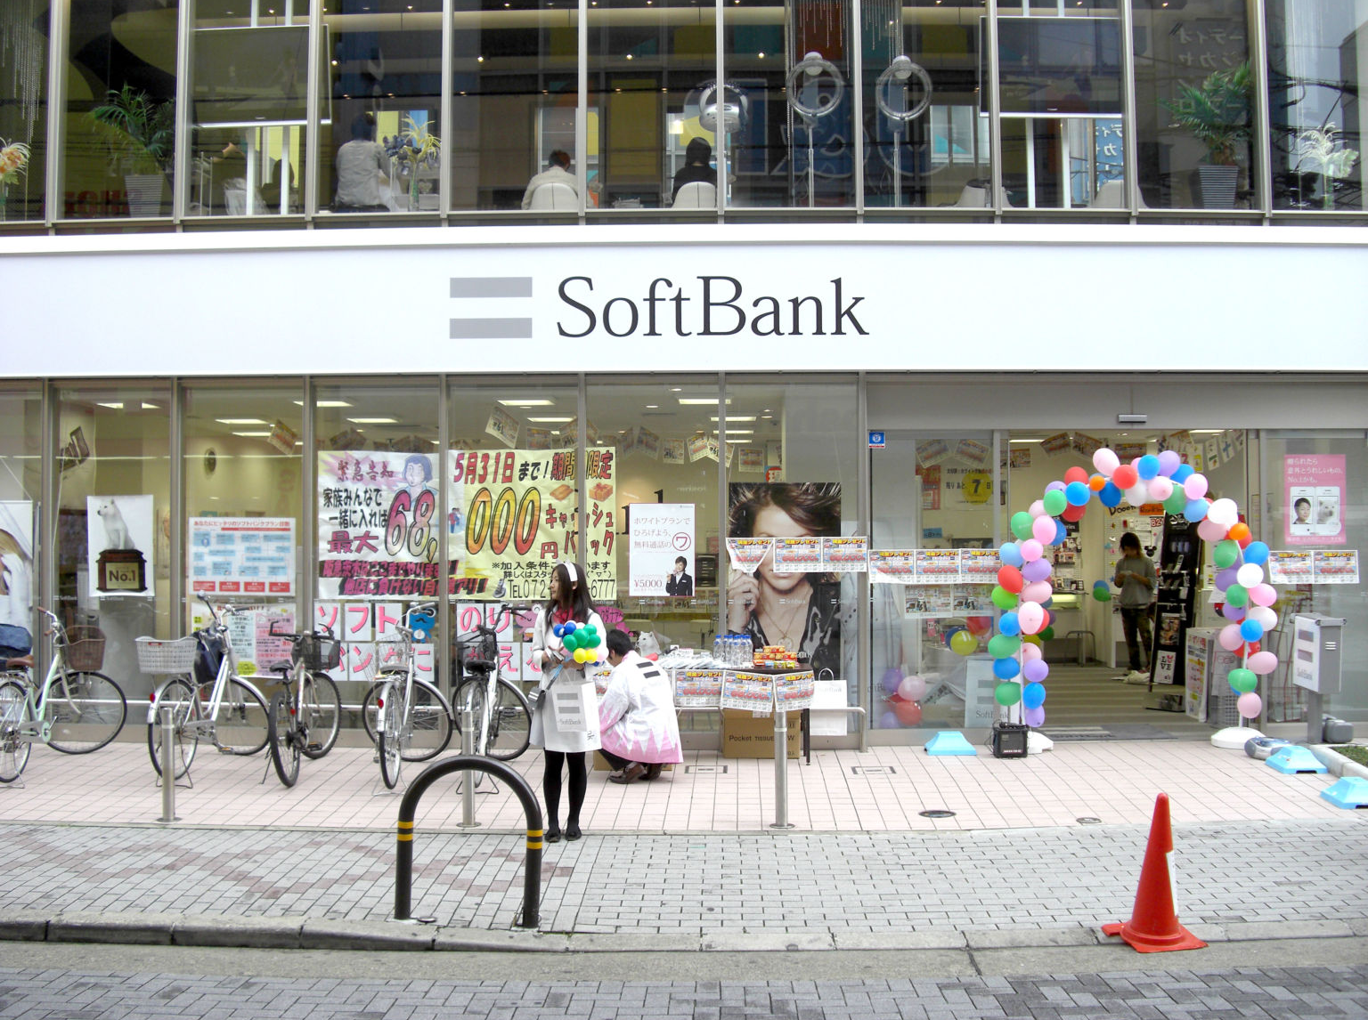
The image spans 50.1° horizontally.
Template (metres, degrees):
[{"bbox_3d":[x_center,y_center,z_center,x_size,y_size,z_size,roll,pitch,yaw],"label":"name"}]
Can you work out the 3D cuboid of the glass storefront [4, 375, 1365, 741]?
[{"bbox_3d":[0.004,0.386,11.600,11.000,2.900,0.250,0,-1,1],"label":"glass storefront"}]

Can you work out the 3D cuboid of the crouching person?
[{"bbox_3d":[-0.306,1.355,10.100,0.650,1.050,0.560,-1,-2,44],"label":"crouching person"}]

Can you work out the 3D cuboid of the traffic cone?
[{"bbox_3d":[2.211,1.652,6.830,0.375,0.690,0.390,2,0,-13],"label":"traffic cone"}]

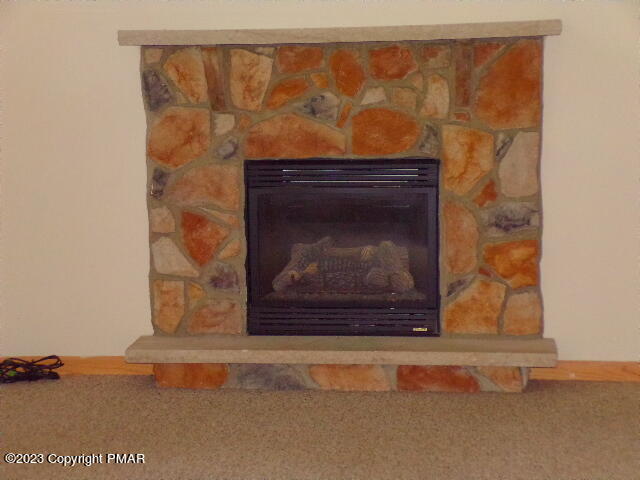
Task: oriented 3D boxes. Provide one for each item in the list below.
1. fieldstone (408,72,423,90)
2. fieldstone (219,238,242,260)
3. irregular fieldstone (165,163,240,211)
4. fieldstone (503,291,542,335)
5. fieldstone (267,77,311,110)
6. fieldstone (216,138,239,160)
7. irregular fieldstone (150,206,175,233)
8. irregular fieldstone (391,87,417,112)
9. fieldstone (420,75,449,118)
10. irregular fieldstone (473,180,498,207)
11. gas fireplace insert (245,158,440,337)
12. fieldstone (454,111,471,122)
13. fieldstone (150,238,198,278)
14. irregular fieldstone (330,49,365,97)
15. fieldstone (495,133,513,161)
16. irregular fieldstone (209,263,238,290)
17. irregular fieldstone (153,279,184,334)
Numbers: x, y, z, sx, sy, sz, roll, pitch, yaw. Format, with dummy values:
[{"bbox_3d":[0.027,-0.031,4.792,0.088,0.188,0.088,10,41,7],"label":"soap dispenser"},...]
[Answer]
[{"bbox_3d":[0.424,-0.703,6.061,0.062,0.079,0.045,0,8,8],"label":"fieldstone"},{"bbox_3d":[-0.424,0.044,6.542,0.111,0.098,0.055,0,7,7],"label":"fieldstone"},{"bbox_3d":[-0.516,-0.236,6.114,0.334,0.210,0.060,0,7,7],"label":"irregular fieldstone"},{"bbox_3d":[0.948,0.337,6.407,0.175,0.203,0.070,0,7,7],"label":"fieldstone"},{"bbox_3d":[-0.146,-0.687,6.422,0.203,0.151,0.065,0,7,7],"label":"fieldstone"},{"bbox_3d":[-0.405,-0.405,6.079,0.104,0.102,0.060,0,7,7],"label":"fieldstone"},{"bbox_3d":[-0.719,-0.099,6.309,0.113,0.120,0.060,0,8,8],"label":"irregular fieldstone"},{"bbox_3d":[0.373,-0.630,6.083,0.115,0.106,0.055,0,8,8],"label":"irregular fieldstone"},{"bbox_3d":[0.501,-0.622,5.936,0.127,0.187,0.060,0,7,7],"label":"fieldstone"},{"bbox_3d":[0.738,-0.210,6.098,0.115,0.116,0.055,0,8,8],"label":"irregular fieldstone"},{"bbox_3d":[0.126,0.012,6.372,0.883,0.809,0.350,0,8,8],"label":"gas fireplace insert"},{"bbox_3d":[0.631,-0.548,6.056,0.070,0.053,0.045,0,8,8],"label":"fieldstone"},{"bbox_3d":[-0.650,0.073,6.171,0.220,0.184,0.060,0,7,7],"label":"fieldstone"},{"bbox_3d":[0.131,-0.781,6.377,0.159,0.221,0.070,0,7,7],"label":"irregular fieldstone"},{"bbox_3d":[0.812,-0.416,6.055,0.079,0.123,0.050,0,8,8],"label":"fieldstone"},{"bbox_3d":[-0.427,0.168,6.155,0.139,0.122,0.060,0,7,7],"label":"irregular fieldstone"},{"bbox_3d":[-0.697,0.303,6.371,0.152,0.245,0.070,0,8,8],"label":"irregular fieldstone"}]

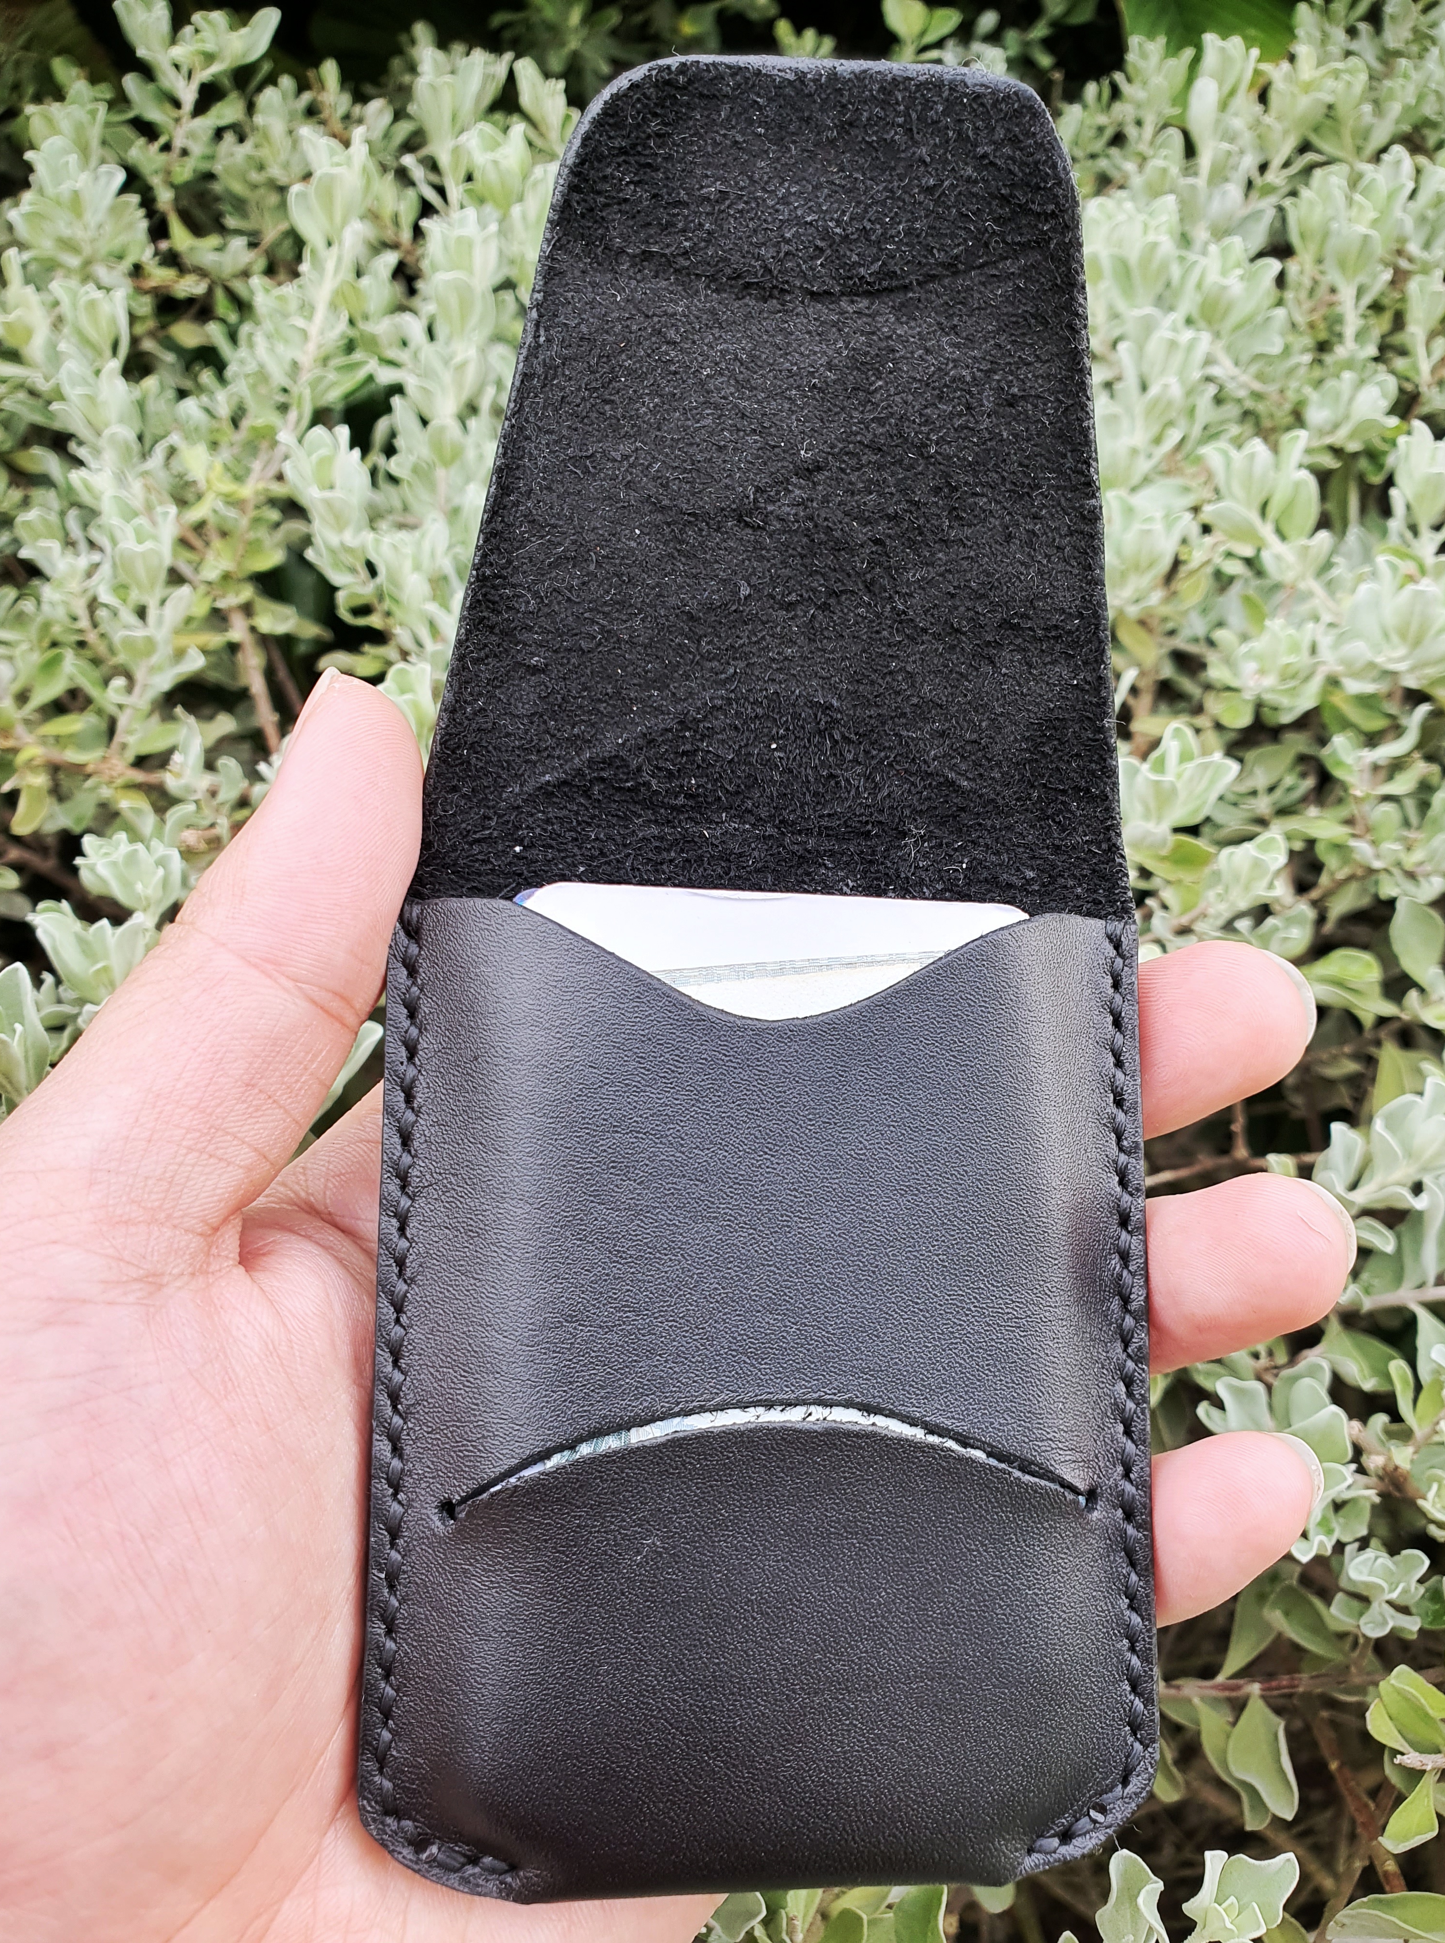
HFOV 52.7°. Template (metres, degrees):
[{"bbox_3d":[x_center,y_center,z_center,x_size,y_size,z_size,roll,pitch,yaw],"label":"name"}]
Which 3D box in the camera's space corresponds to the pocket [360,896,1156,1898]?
[{"bbox_3d":[0.004,0.043,0.148,0.079,0.099,0.014,0,-6,-4],"label":"pocket"}]

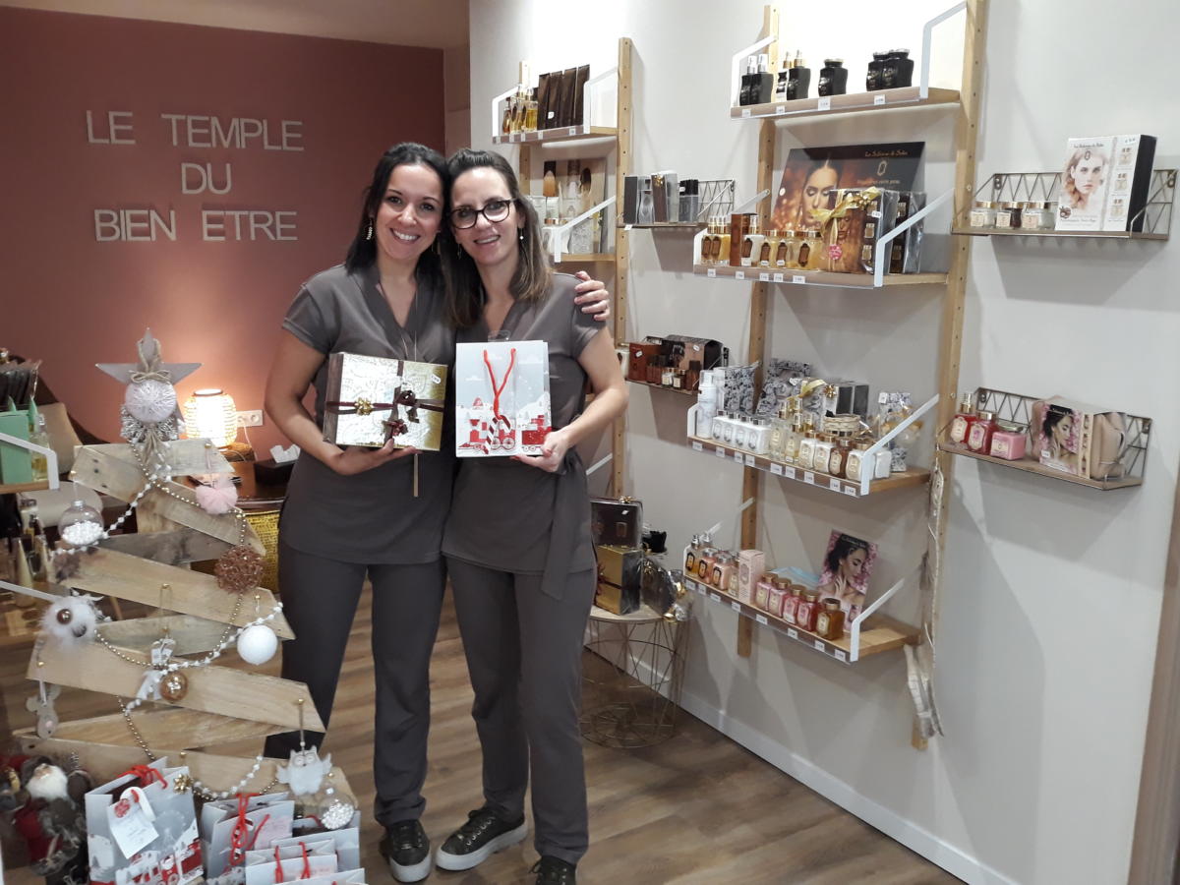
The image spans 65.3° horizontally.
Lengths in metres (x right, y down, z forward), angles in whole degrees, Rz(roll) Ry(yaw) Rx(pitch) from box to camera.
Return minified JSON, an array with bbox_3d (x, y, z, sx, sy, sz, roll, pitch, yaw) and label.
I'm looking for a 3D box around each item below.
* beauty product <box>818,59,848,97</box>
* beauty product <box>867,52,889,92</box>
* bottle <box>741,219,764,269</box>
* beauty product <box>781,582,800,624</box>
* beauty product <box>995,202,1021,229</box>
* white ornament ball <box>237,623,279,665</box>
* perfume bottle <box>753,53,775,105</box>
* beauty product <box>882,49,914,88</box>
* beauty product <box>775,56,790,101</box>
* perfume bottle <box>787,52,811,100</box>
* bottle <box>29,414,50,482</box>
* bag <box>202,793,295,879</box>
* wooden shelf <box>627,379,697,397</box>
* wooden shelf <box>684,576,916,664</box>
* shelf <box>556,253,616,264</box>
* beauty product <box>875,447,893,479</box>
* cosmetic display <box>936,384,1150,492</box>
[{"bbox_3d":[0.603,-0.907,2.290,0.051,0.080,0.051,-8,15,-35],"label":"beauty product"},{"bbox_3d":[0.617,-0.780,1.942,0.044,0.078,0.040,-8,15,-31],"label":"beauty product"},{"bbox_3d":[0.385,-0.473,2.162,0.036,0.118,0.034,-8,15,-31],"label":"bottle"},{"bbox_3d":[0.508,0.392,2.261,0.041,0.088,0.042,-8,15,-34],"label":"beauty product"},{"bbox_3d":[0.845,-0.459,1.849,0.041,0.054,0.035,-8,15,-34],"label":"beauty product"},{"bbox_3d":[-0.741,0.450,2.050,0.091,0.091,0.091,-4,13,-21],"label":"white ornament ball"},{"bbox_3d":[0.416,-0.873,2.217,0.039,0.115,0.036,-8,15,-31],"label":"perfume bottle"},{"bbox_3d":[0.715,-0.868,2.142,0.051,0.082,0.051,-8,15,-35],"label":"beauty product"},{"bbox_3d":[0.477,-0.873,2.211,0.041,0.112,0.038,-8,15,-34],"label":"beauty product"},{"bbox_3d":[0.499,-0.867,2.187,0.038,0.120,0.037,-7,16,-30],"label":"perfume bottle"},{"bbox_3d":[-1.305,0.012,2.185,0.033,0.161,0.035,-8,15,-31],"label":"bottle"},{"bbox_3d":[-0.796,0.950,2.153,0.182,0.235,0.090,-5,14,-21],"label":"bag"},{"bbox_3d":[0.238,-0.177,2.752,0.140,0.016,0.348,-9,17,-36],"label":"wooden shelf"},{"bbox_3d":[0.582,0.458,2.601,0.255,0.024,0.622,-8,15,-35],"label":"wooden shelf"},{"bbox_3d":[-0.178,-0.689,3.404,0.255,0.024,0.622,-8,15,-35],"label":"shelf"},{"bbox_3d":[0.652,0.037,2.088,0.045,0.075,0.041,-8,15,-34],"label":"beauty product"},{"bbox_3d":[0.909,-0.013,1.862,0.144,0.126,0.349,-9,17,-36],"label":"cosmetic display"}]

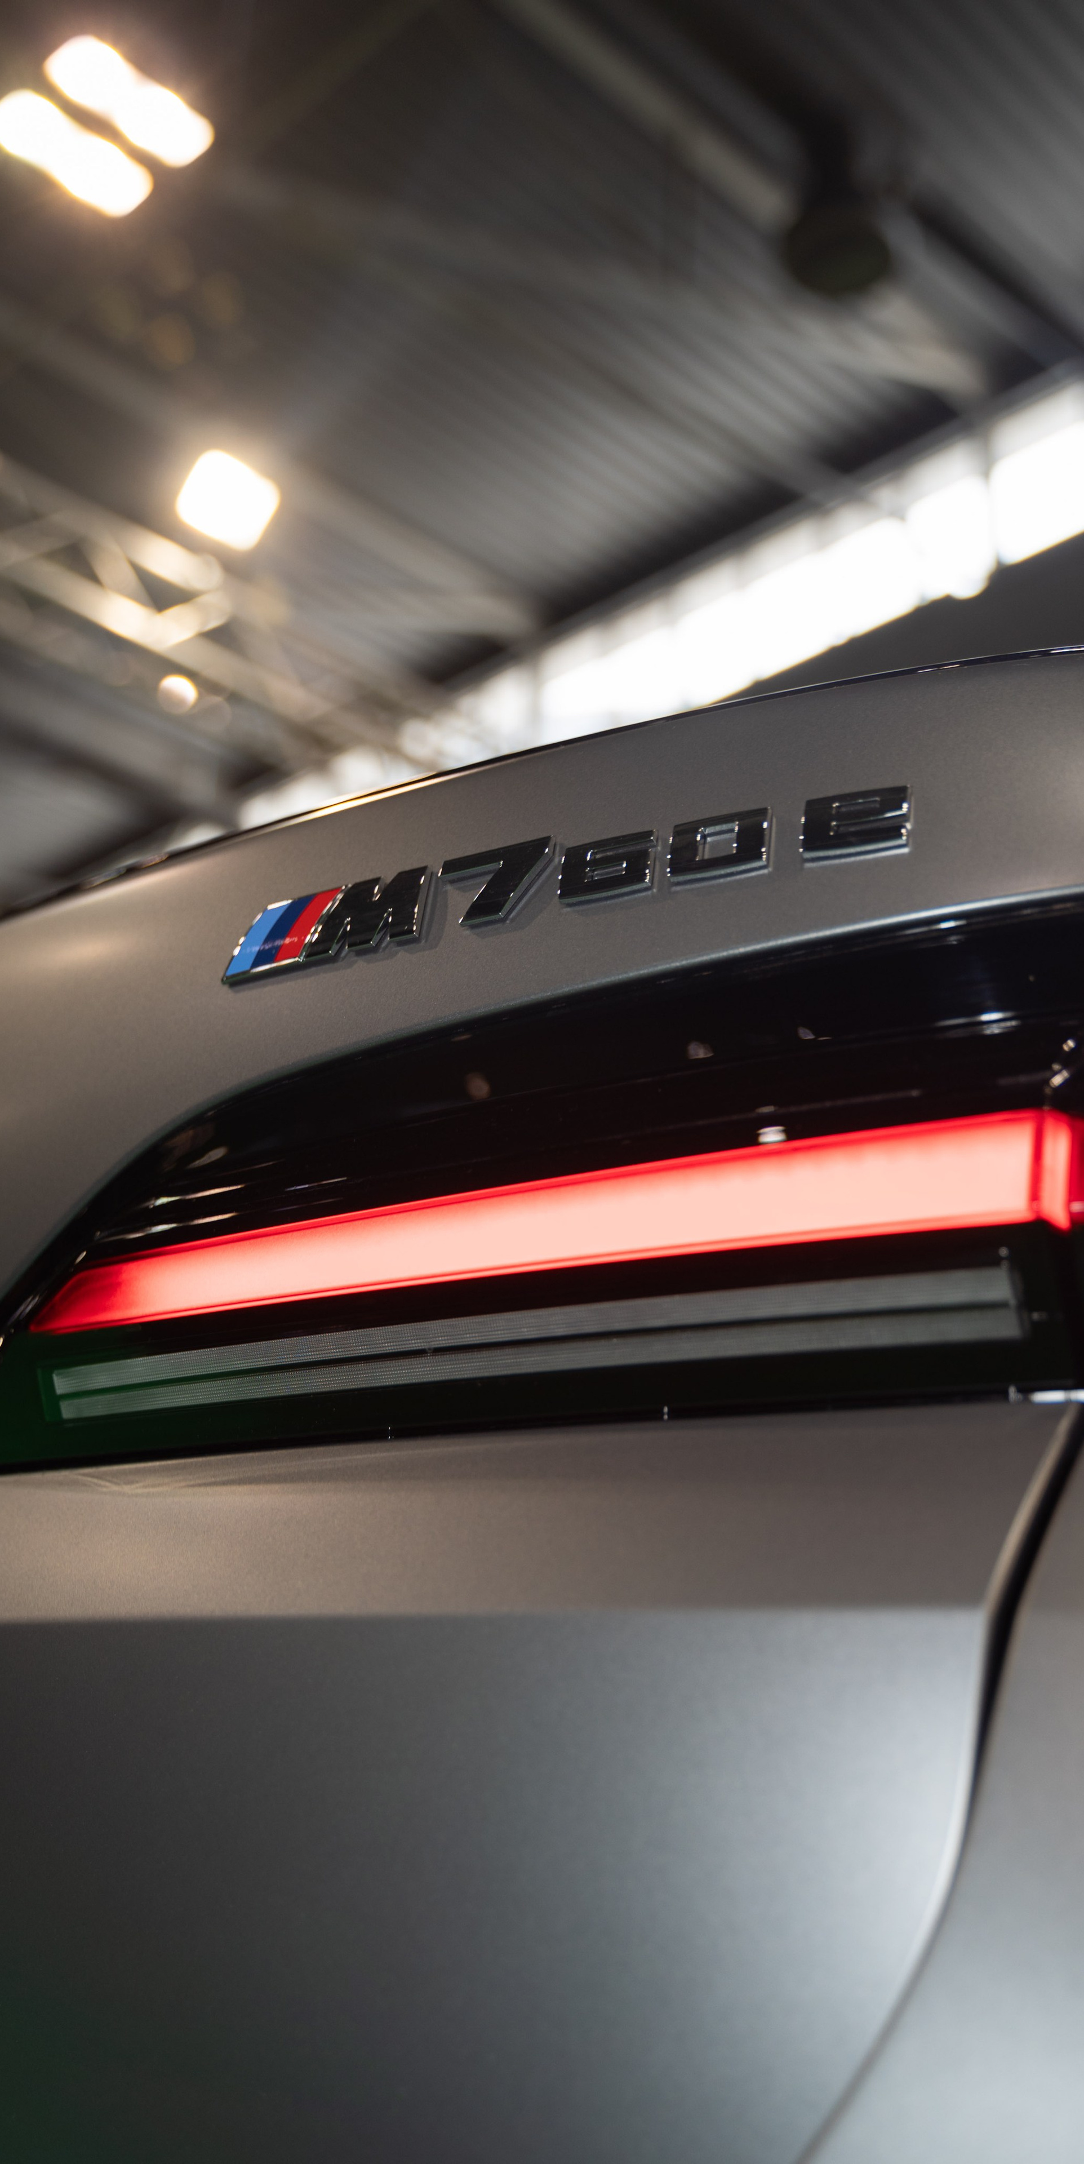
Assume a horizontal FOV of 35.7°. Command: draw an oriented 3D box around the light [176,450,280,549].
[{"bbox_3d":[-2.523,-4.679,13.500,0.580,0.180,0.620,8,-16,-44],"label":"light"}]

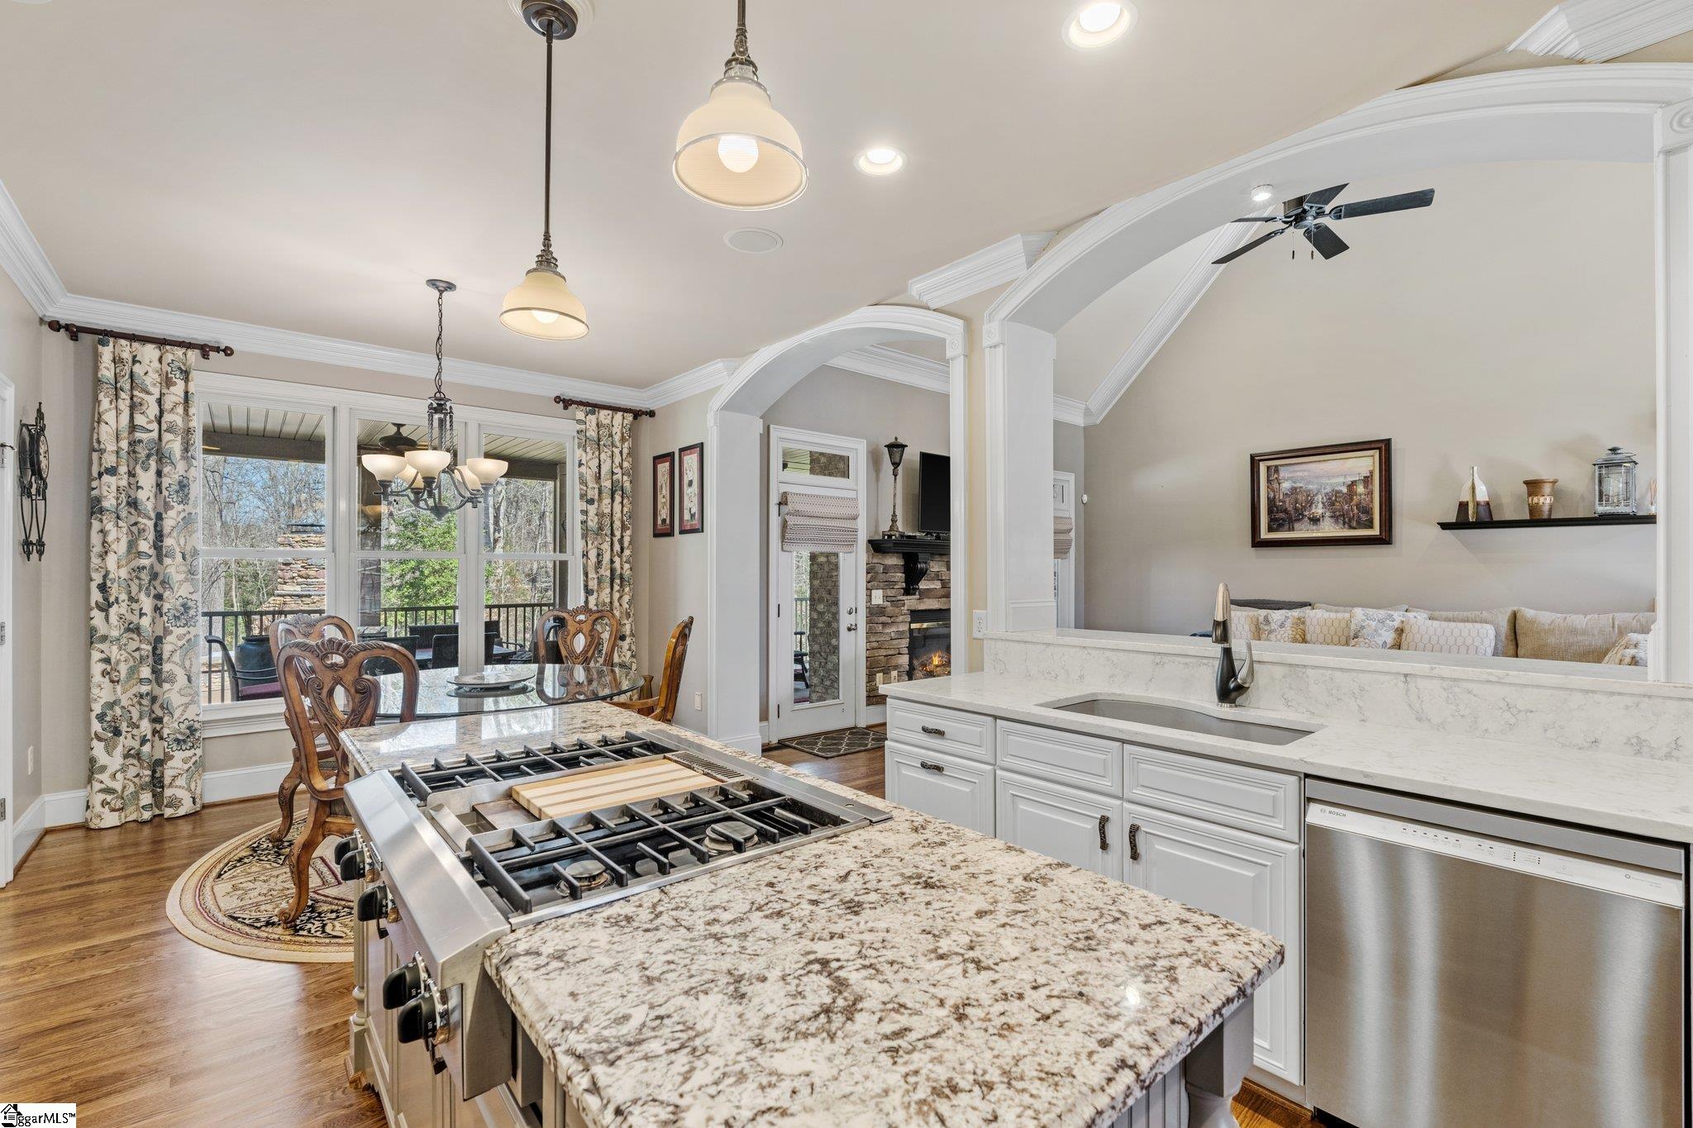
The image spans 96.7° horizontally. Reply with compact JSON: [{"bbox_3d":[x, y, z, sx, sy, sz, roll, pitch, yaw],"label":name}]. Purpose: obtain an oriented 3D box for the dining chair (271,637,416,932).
[{"bbox_3d":[-1.865,0.825,3.113,0.550,1.100,0.610,0,-1,3],"label":"dining chair"}]

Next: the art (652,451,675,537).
[{"bbox_3d":[-1.417,-0.526,5.788,0.030,0.640,0.365,0,-1,-40],"label":"art"}]

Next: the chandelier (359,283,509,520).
[{"bbox_3d":[-1.977,-0.796,3.664,0.640,1.140,0.640,0,-1,-40],"label":"chandelier"}]

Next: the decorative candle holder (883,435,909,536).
[{"bbox_3d":[0.432,-0.695,6.646,0.200,0.865,0.200,0,-1,0],"label":"decorative candle holder"}]

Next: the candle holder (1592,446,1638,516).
[{"bbox_3d":[5.442,-0.589,5.329,0.210,0.490,0.210,1,-1,-40],"label":"candle holder"}]

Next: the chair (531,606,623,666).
[{"bbox_3d":[-1.790,0.840,4.723,0.540,1.100,0.610,0,-1,6],"label":"chair"}]

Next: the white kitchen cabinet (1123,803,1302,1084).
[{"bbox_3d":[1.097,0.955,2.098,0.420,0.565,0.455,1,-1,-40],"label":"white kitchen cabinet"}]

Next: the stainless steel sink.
[{"bbox_3d":[1.001,0.597,2.315,0.425,0.225,0.770,0,-1,-40],"label":"stainless steel sink"}]

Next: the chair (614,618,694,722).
[{"bbox_3d":[-1.131,0.826,3.912,0.640,1.090,0.610,0,-1,-13],"label":"chair"}]

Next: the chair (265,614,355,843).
[{"bbox_3d":[-2.571,0.820,4.022,0.640,1.100,0.600,0,-1,2],"label":"chair"}]

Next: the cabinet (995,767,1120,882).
[{"bbox_3d":[0.858,0.981,2.493,0.580,0.598,0.448,0,-1,-40],"label":"cabinet"}]

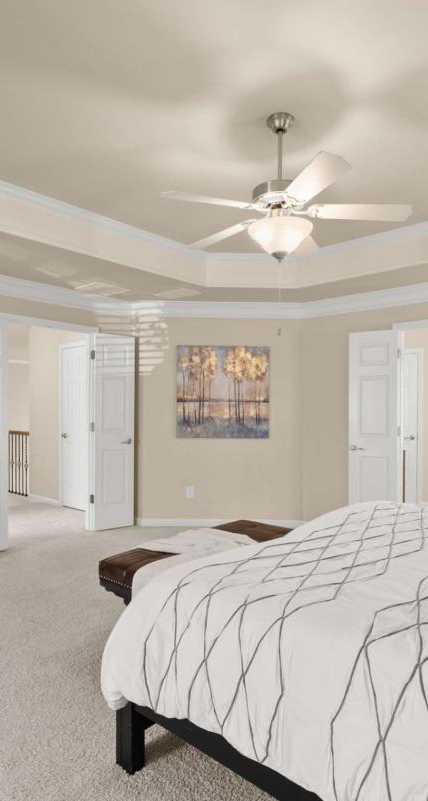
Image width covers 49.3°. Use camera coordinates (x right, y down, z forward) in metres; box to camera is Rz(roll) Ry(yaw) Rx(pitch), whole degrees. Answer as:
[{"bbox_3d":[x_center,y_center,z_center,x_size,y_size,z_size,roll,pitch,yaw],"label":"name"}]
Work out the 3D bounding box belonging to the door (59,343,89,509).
[{"bbox_3d":[-1.655,0.348,5.765,0.750,2.030,0.045,-1,-2,40],"label":"door"}]

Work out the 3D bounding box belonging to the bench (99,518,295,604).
[{"bbox_3d":[0.000,1.020,2.580,0.480,0.480,1.250,-1,-2,40],"label":"bench"}]

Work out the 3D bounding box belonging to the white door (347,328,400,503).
[{"bbox_3d":[1.530,0.348,4.500,0.455,2.030,0.045,0,-2,23],"label":"white door"}]

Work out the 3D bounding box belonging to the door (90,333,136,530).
[{"bbox_3d":[-1.040,0.333,4.910,0.450,2.030,0.045,1,-2,-38],"label":"door"}]

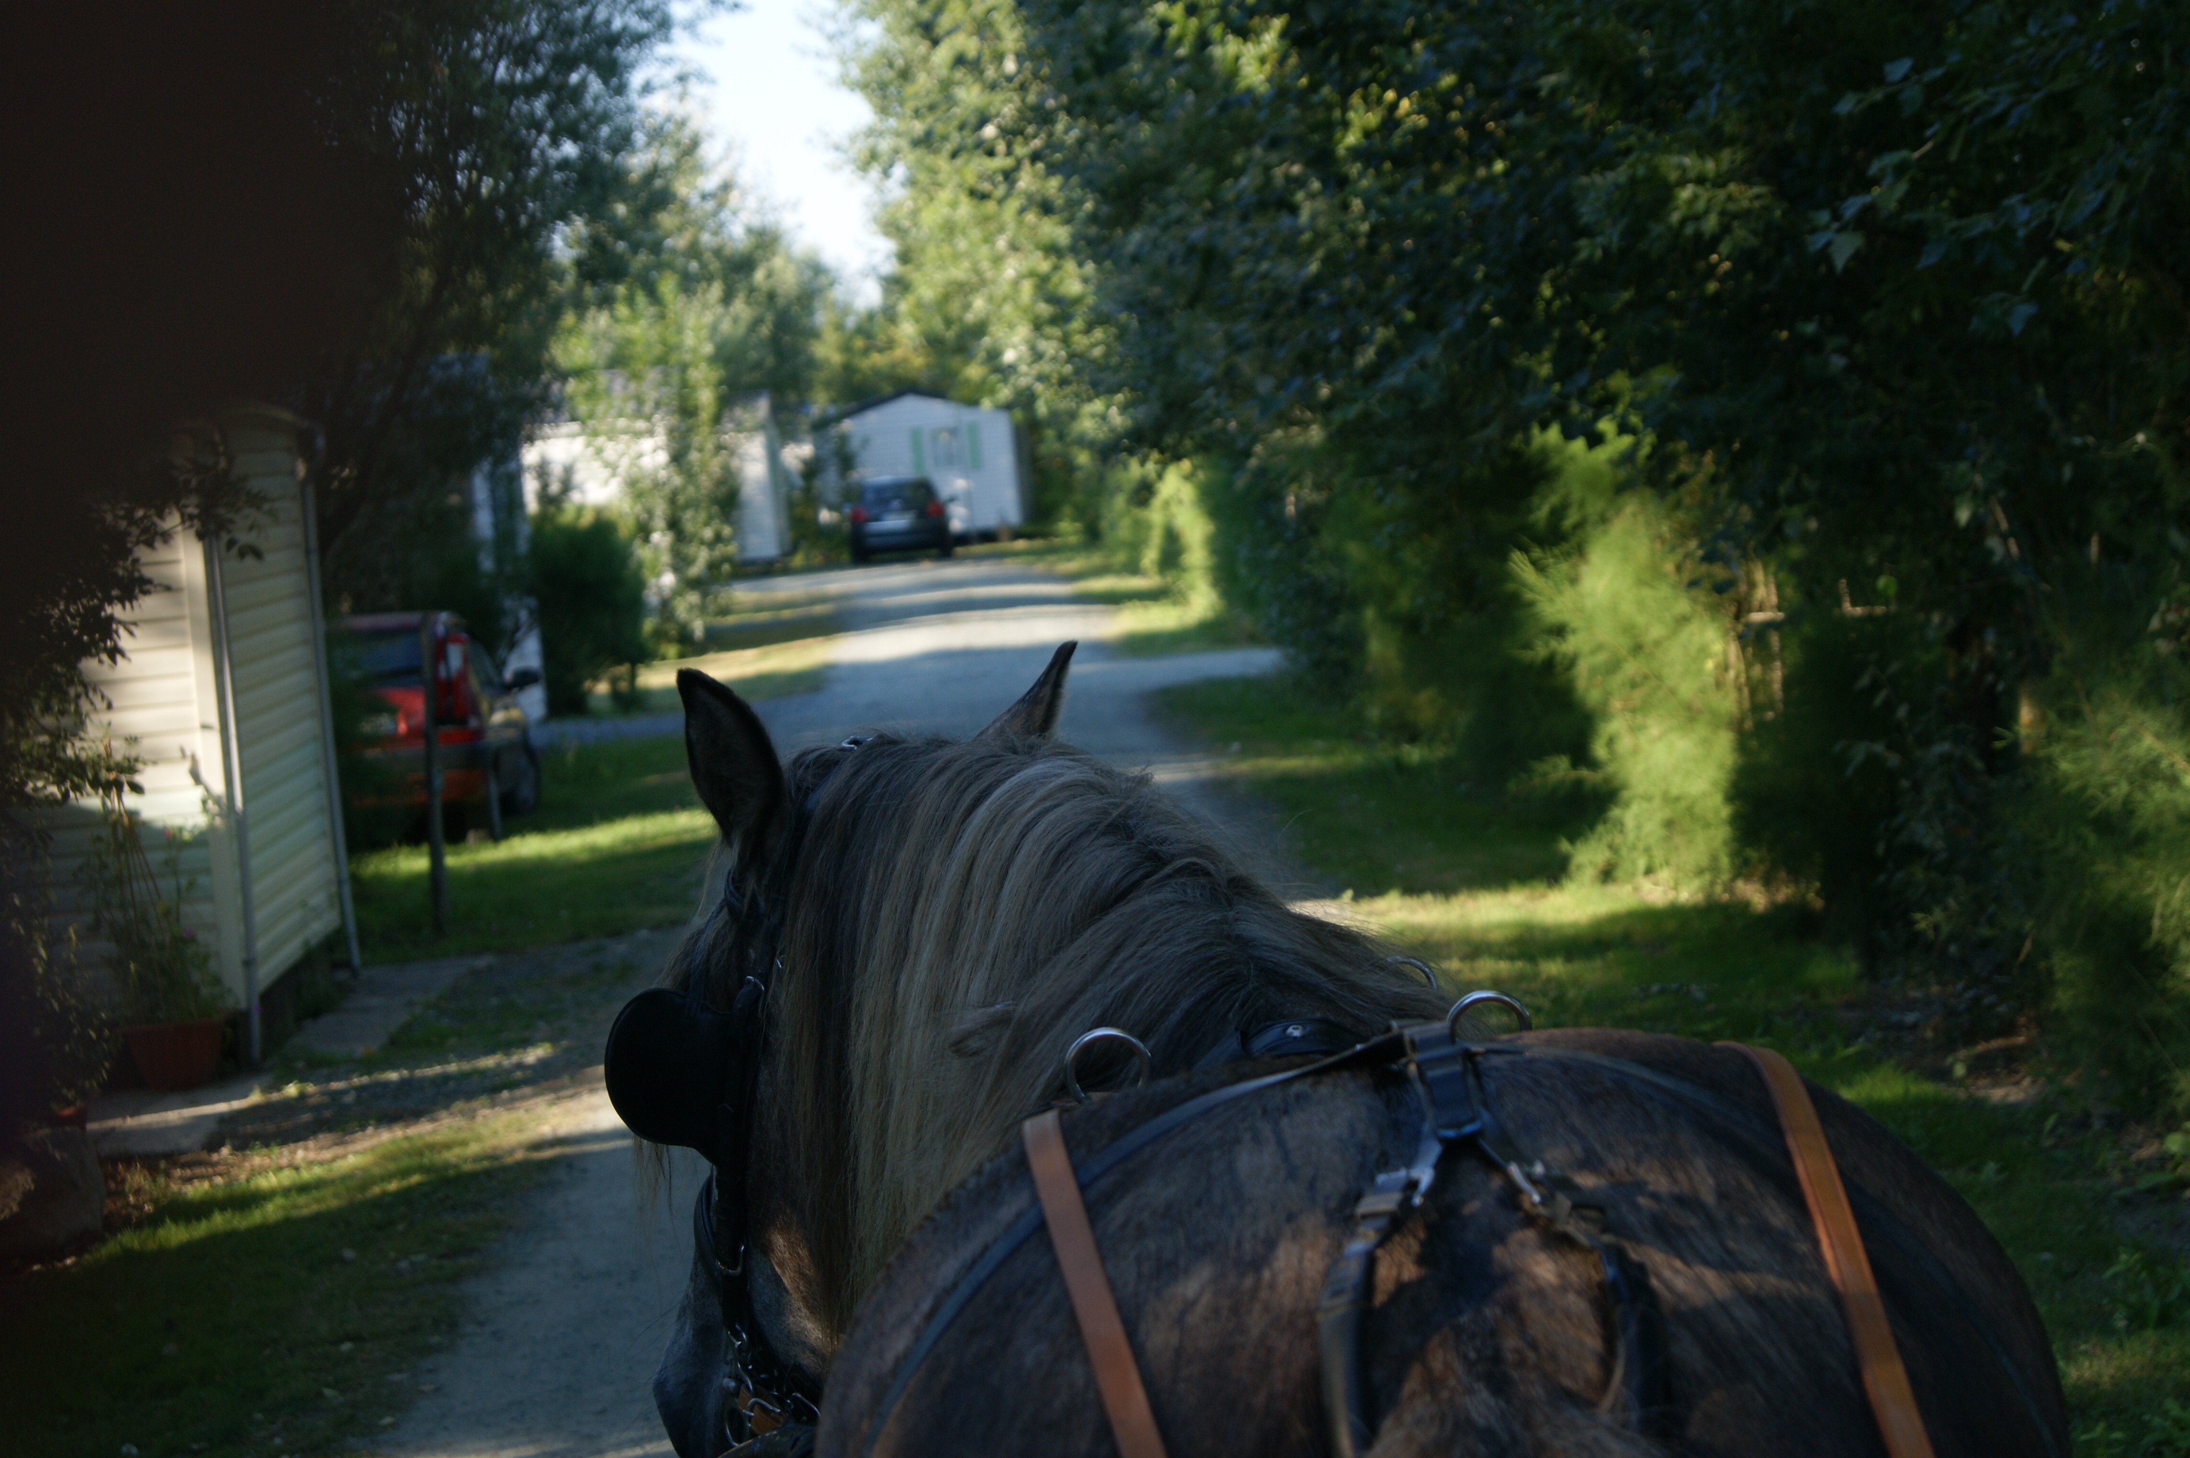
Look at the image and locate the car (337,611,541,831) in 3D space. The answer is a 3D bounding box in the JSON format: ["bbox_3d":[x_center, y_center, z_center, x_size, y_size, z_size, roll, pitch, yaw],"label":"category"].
[{"bbox_3d":[-4.716,0.001,33.164,1.660,1.450,3.900,-5,4,0],"label":"car"}]

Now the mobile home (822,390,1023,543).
[{"bbox_3d":[-3.510,-5.498,103.989,4.000,3.050,7.800,-5,4,1],"label":"mobile home"}]

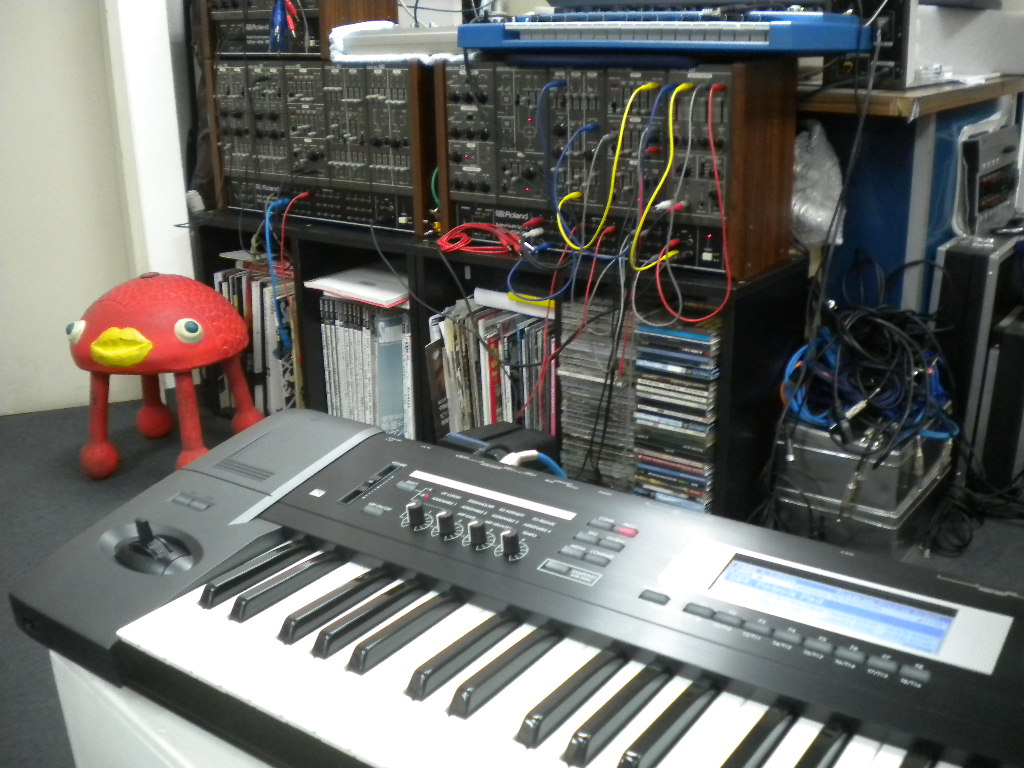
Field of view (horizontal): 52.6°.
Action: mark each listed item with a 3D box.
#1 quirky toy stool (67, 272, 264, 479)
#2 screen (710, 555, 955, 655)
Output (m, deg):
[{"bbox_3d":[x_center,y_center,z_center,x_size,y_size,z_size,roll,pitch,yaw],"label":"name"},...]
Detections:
[{"bbox_3d":[-0.652,-0.022,1.946,0.315,0.368,0.325,2,18,8],"label":"quirky toy stool"},{"bbox_3d":[0.172,0.120,0.563,0.123,0.008,0.041,11,29,33],"label":"screen"}]

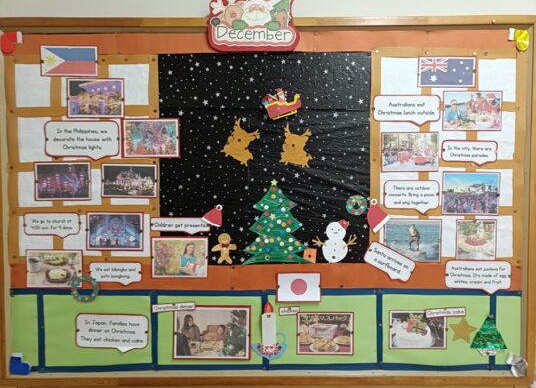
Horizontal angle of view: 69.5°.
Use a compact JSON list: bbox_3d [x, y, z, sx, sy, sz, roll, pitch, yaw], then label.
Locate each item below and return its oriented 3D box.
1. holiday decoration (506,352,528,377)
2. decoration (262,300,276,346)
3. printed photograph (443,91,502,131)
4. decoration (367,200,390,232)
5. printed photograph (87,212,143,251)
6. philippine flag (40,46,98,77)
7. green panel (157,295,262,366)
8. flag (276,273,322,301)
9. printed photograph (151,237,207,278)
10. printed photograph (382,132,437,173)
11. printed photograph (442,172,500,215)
[{"bbox_3d":[0.848,0.585,1.304,0.078,0.086,0.025,0,2,0],"label":"holiday decoration"},{"bbox_3d":[0.006,0.448,1.344,0.050,0.156,0.012,0,2,0],"label":"decoration"},{"bbox_3d":[0.685,-0.276,1.287,0.200,0.132,0.008,0,2,0],"label":"printed photograph"},{"bbox_3d":[0.373,0.074,1.298,0.079,0.117,0.010,0,2,0],"label":"decoration"},{"bbox_3d":[-0.545,0.136,1.381,0.202,0.137,0.008,1,2,0],"label":"printed photograph"},{"bbox_3d":[-0.664,-0.444,1.289,0.195,0.102,0.008,0,2,0],"label":"philippine flag"},{"bbox_3d":[-0.203,0.474,1.343,0.367,0.248,0.010,0,2,0],"label":"green panel"},{"bbox_3d":[0.105,0.318,1.308,0.153,0.103,0.008,0,2,0],"label":"flag"},{"bbox_3d":[-0.315,0.229,1.383,0.200,0.146,0.008,1,2,0],"label":"printed photograph"},{"bbox_3d":[0.508,-0.148,1.372,0.202,0.140,0.008,0,2,0],"label":"printed photograph"},{"bbox_3d":[0.727,-0.001,1.377,0.204,0.154,0.008,1,2,0],"label":"printed photograph"}]

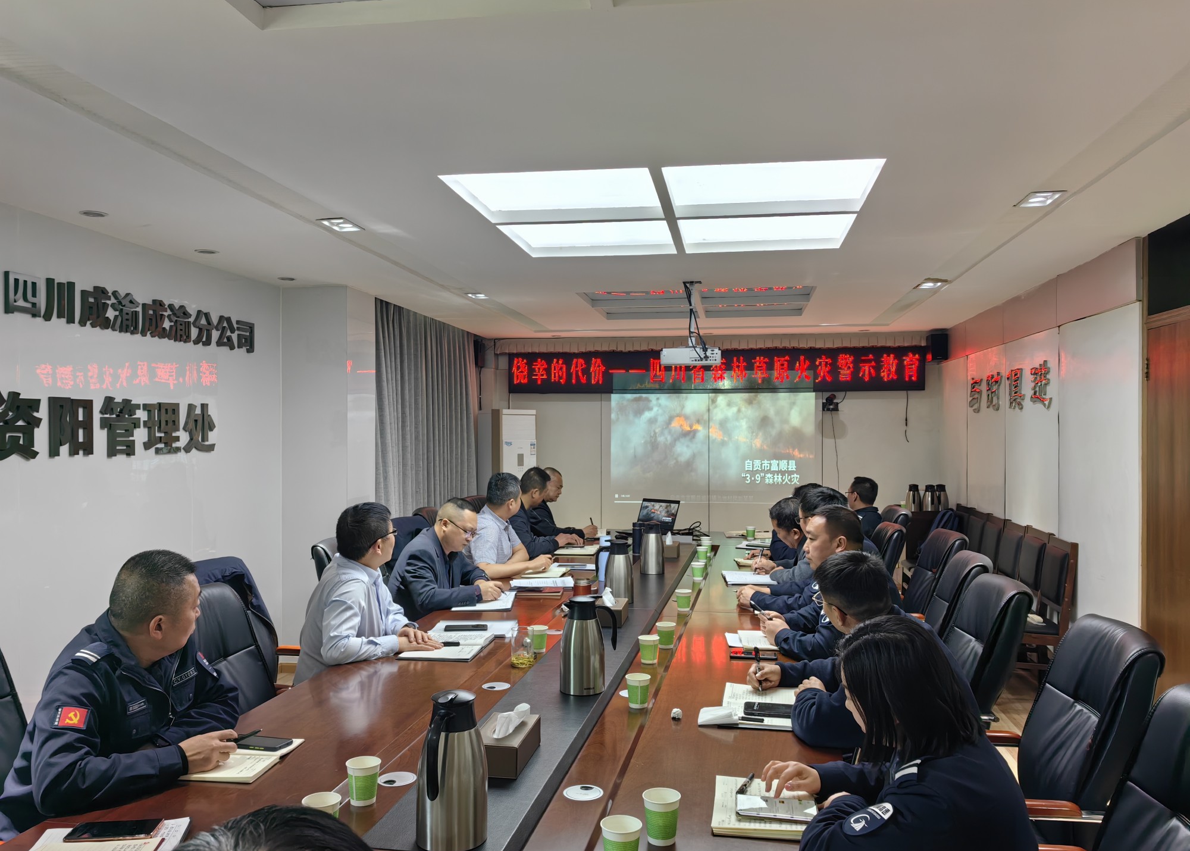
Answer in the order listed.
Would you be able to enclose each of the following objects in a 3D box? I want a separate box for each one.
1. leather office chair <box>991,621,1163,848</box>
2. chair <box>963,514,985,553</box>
[{"bbox_3d":[1.130,1.072,2.612,0.670,1.040,0.620,0,0,6],"label":"leather office chair"},{"bbox_3d":[2.791,1.154,7.292,0.570,0.955,0.470,0,0,10],"label":"chair"}]

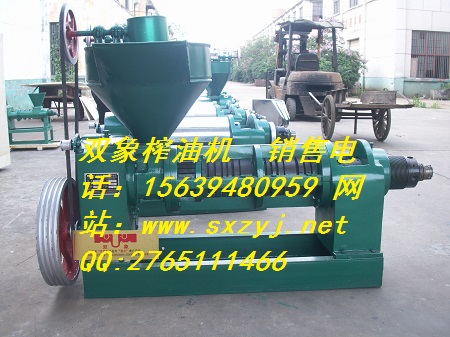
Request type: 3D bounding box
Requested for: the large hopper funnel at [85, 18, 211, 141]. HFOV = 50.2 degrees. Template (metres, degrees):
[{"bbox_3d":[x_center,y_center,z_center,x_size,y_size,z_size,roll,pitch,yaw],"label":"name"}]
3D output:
[{"bbox_3d":[-0.353,-0.417,2.290,0.590,0.580,0.550,-1,11,-3],"label":"large hopper funnel"}]

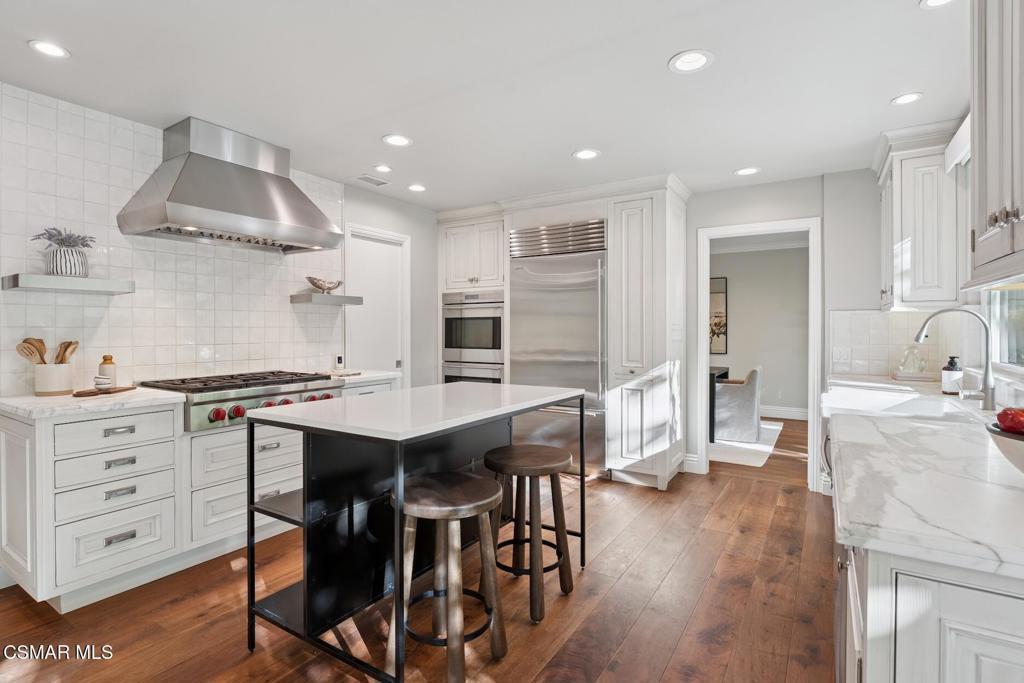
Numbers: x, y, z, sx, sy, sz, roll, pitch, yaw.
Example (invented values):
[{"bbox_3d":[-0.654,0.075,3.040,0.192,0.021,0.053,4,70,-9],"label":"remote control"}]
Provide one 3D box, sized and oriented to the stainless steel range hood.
[{"bbox_3d":[-1.646,-0.920,2.771,0.605,0.655,1.010,0,1,34],"label":"stainless steel range hood"}]

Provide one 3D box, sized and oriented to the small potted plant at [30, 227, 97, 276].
[{"bbox_3d":[-2.208,-0.444,2.250,0.210,0.247,0.230,0,1,34],"label":"small potted plant"}]

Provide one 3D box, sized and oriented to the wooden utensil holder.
[{"bbox_3d":[-2.199,0.186,2.182,0.124,0.142,0.124,0,1,34],"label":"wooden utensil holder"}]

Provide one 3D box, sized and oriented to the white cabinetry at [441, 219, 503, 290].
[{"bbox_3d":[-0.238,-0.836,4.789,0.775,0.665,0.600,0,1,33],"label":"white cabinetry"}]

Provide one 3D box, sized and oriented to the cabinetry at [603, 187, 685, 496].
[{"bbox_3d":[1.150,-0.040,3.873,0.458,2.355,0.640,0,1,33],"label":"cabinetry"}]

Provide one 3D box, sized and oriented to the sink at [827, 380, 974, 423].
[{"bbox_3d":[1.629,0.384,1.993,0.465,0.235,0.980,0,1,34],"label":"sink"}]

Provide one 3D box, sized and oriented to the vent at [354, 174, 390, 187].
[{"bbox_3d":[-1.082,-1.236,3.506,0.160,0.020,0.260,0,1,34],"label":"vent"}]

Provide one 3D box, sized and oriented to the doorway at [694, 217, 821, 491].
[{"bbox_3d":[1.995,0.095,3.725,0.868,2.085,0.140,0,1,34],"label":"doorway"}]

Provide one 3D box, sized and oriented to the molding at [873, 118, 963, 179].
[{"bbox_3d":[2.531,-1.176,2.851,0.402,0.116,0.715,0,1,34],"label":"molding"}]

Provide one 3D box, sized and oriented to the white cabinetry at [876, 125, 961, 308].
[{"bbox_3d":[2.525,-0.722,2.855,0.370,1.067,0.660,0,1,34],"label":"white cabinetry"}]

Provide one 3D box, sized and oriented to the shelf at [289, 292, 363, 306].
[{"bbox_3d":[-1.338,-0.298,3.318,0.260,0.064,0.417,0,1,34],"label":"shelf"}]

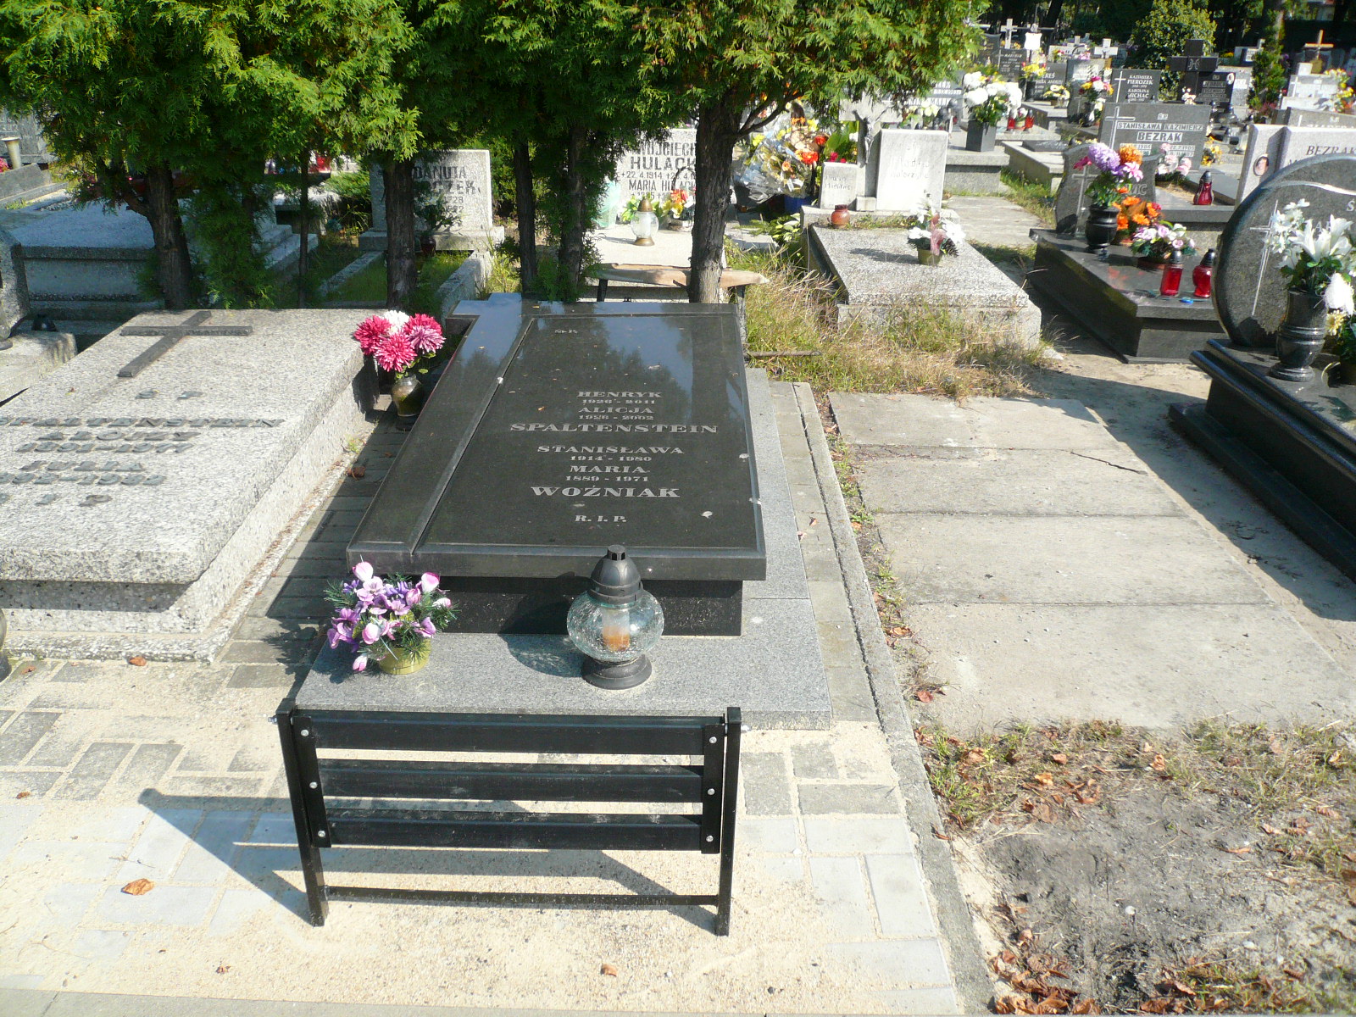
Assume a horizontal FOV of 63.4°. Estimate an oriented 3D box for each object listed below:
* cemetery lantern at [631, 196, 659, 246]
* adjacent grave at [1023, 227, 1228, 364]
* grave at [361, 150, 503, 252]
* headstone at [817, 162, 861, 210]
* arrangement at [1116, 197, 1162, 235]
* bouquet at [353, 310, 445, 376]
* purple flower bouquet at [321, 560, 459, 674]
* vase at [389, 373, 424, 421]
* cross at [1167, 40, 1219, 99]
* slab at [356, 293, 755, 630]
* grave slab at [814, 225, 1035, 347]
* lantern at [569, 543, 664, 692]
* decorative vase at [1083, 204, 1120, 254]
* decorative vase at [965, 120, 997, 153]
[{"bbox_3d":[-0.178,-1.592,6.057,0.150,0.250,0.150,0,26,1],"label":"cemetery lantern"},{"bbox_3d":[2.464,-1.123,5.604,0.880,0.270,1.690,0,26,1],"label":"adjacent grave"},{"bbox_3d":[-1.455,-1.820,6.479,0.820,0.560,0.270,0,26,1],"label":"grave"},{"bbox_3d":[1.012,-2.044,6.928,0.235,0.275,0.085,4,26,9],"label":"headstone"},{"bbox_3d":[2.527,-1.612,6.046,0.260,0.240,0.220,0,26,1],"label":"arrangement"},{"bbox_3d":[-0.995,-0.592,3.919,0.330,0.235,0.290,1,25,0],"label":"bouquet"},{"bbox_3d":[-0.649,0.240,2.480,0.300,0.250,0.270,1,25,0],"label":"purple flower bouquet"},{"bbox_3d":[-1.071,-0.451,4.381,0.135,0.170,0.135,0,26,1],"label":"vase"},{"bbox_3d":[4.923,-4.169,10.601,0.490,0.680,0.120,0,26,1],"label":"cross"},{"bbox_3d":[-0.323,-0.263,3.471,1.077,0.320,2.049,1,25,0],"label":"slab"},{"bbox_3d":[1.191,-1.201,5.727,0.916,0.227,1.655,1,25,0],"label":"grave slab"},{"bbox_3d":[-0.133,0.228,2.446,0.215,0.315,0.215,1,25,0],"label":"lantern"},{"bbox_3d":[2.211,-1.457,5.709,0.172,0.235,0.172,1,25,0],"label":"decorative vase"},{"bbox_3d":[2.492,-3.051,8.979,0.170,0.230,0.170,-16,30,-31],"label":"decorative vase"}]

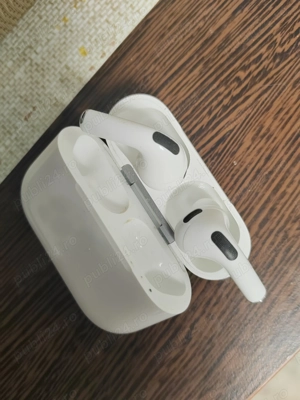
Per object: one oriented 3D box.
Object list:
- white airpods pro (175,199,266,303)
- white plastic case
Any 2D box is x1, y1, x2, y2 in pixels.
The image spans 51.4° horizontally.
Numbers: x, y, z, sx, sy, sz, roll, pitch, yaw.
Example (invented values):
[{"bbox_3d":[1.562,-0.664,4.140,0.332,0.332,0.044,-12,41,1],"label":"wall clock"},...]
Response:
[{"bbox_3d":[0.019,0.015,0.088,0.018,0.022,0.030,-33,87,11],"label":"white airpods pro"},{"bbox_3d":[-0.006,0.005,0.096,0.054,0.035,0.061,-36,83,31],"label":"white plastic case"}]

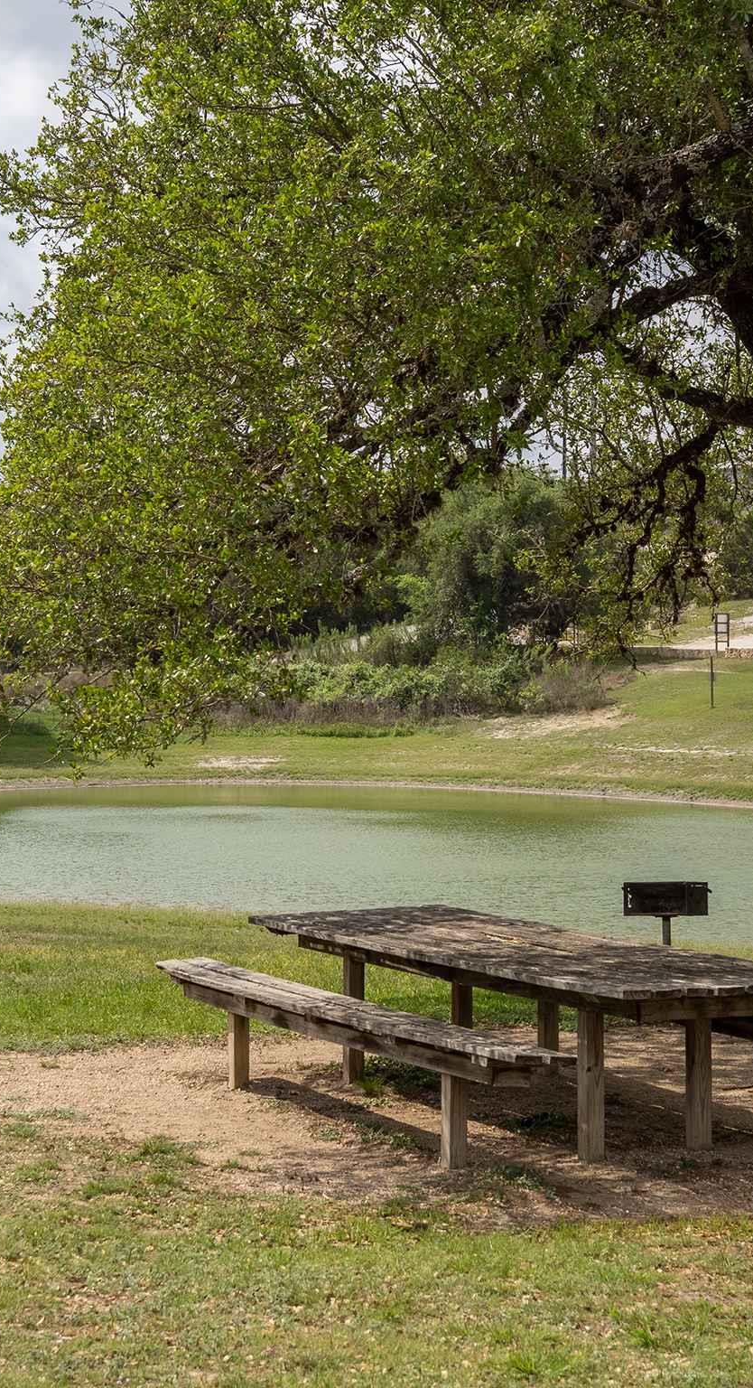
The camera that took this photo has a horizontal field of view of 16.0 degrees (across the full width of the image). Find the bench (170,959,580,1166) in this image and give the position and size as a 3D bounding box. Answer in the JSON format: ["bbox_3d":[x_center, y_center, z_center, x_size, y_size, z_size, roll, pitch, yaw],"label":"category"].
[{"bbox_3d":[-0.168,1.617,11.669,0.273,0.543,3.726,0,0,-26],"label":"bench"}]

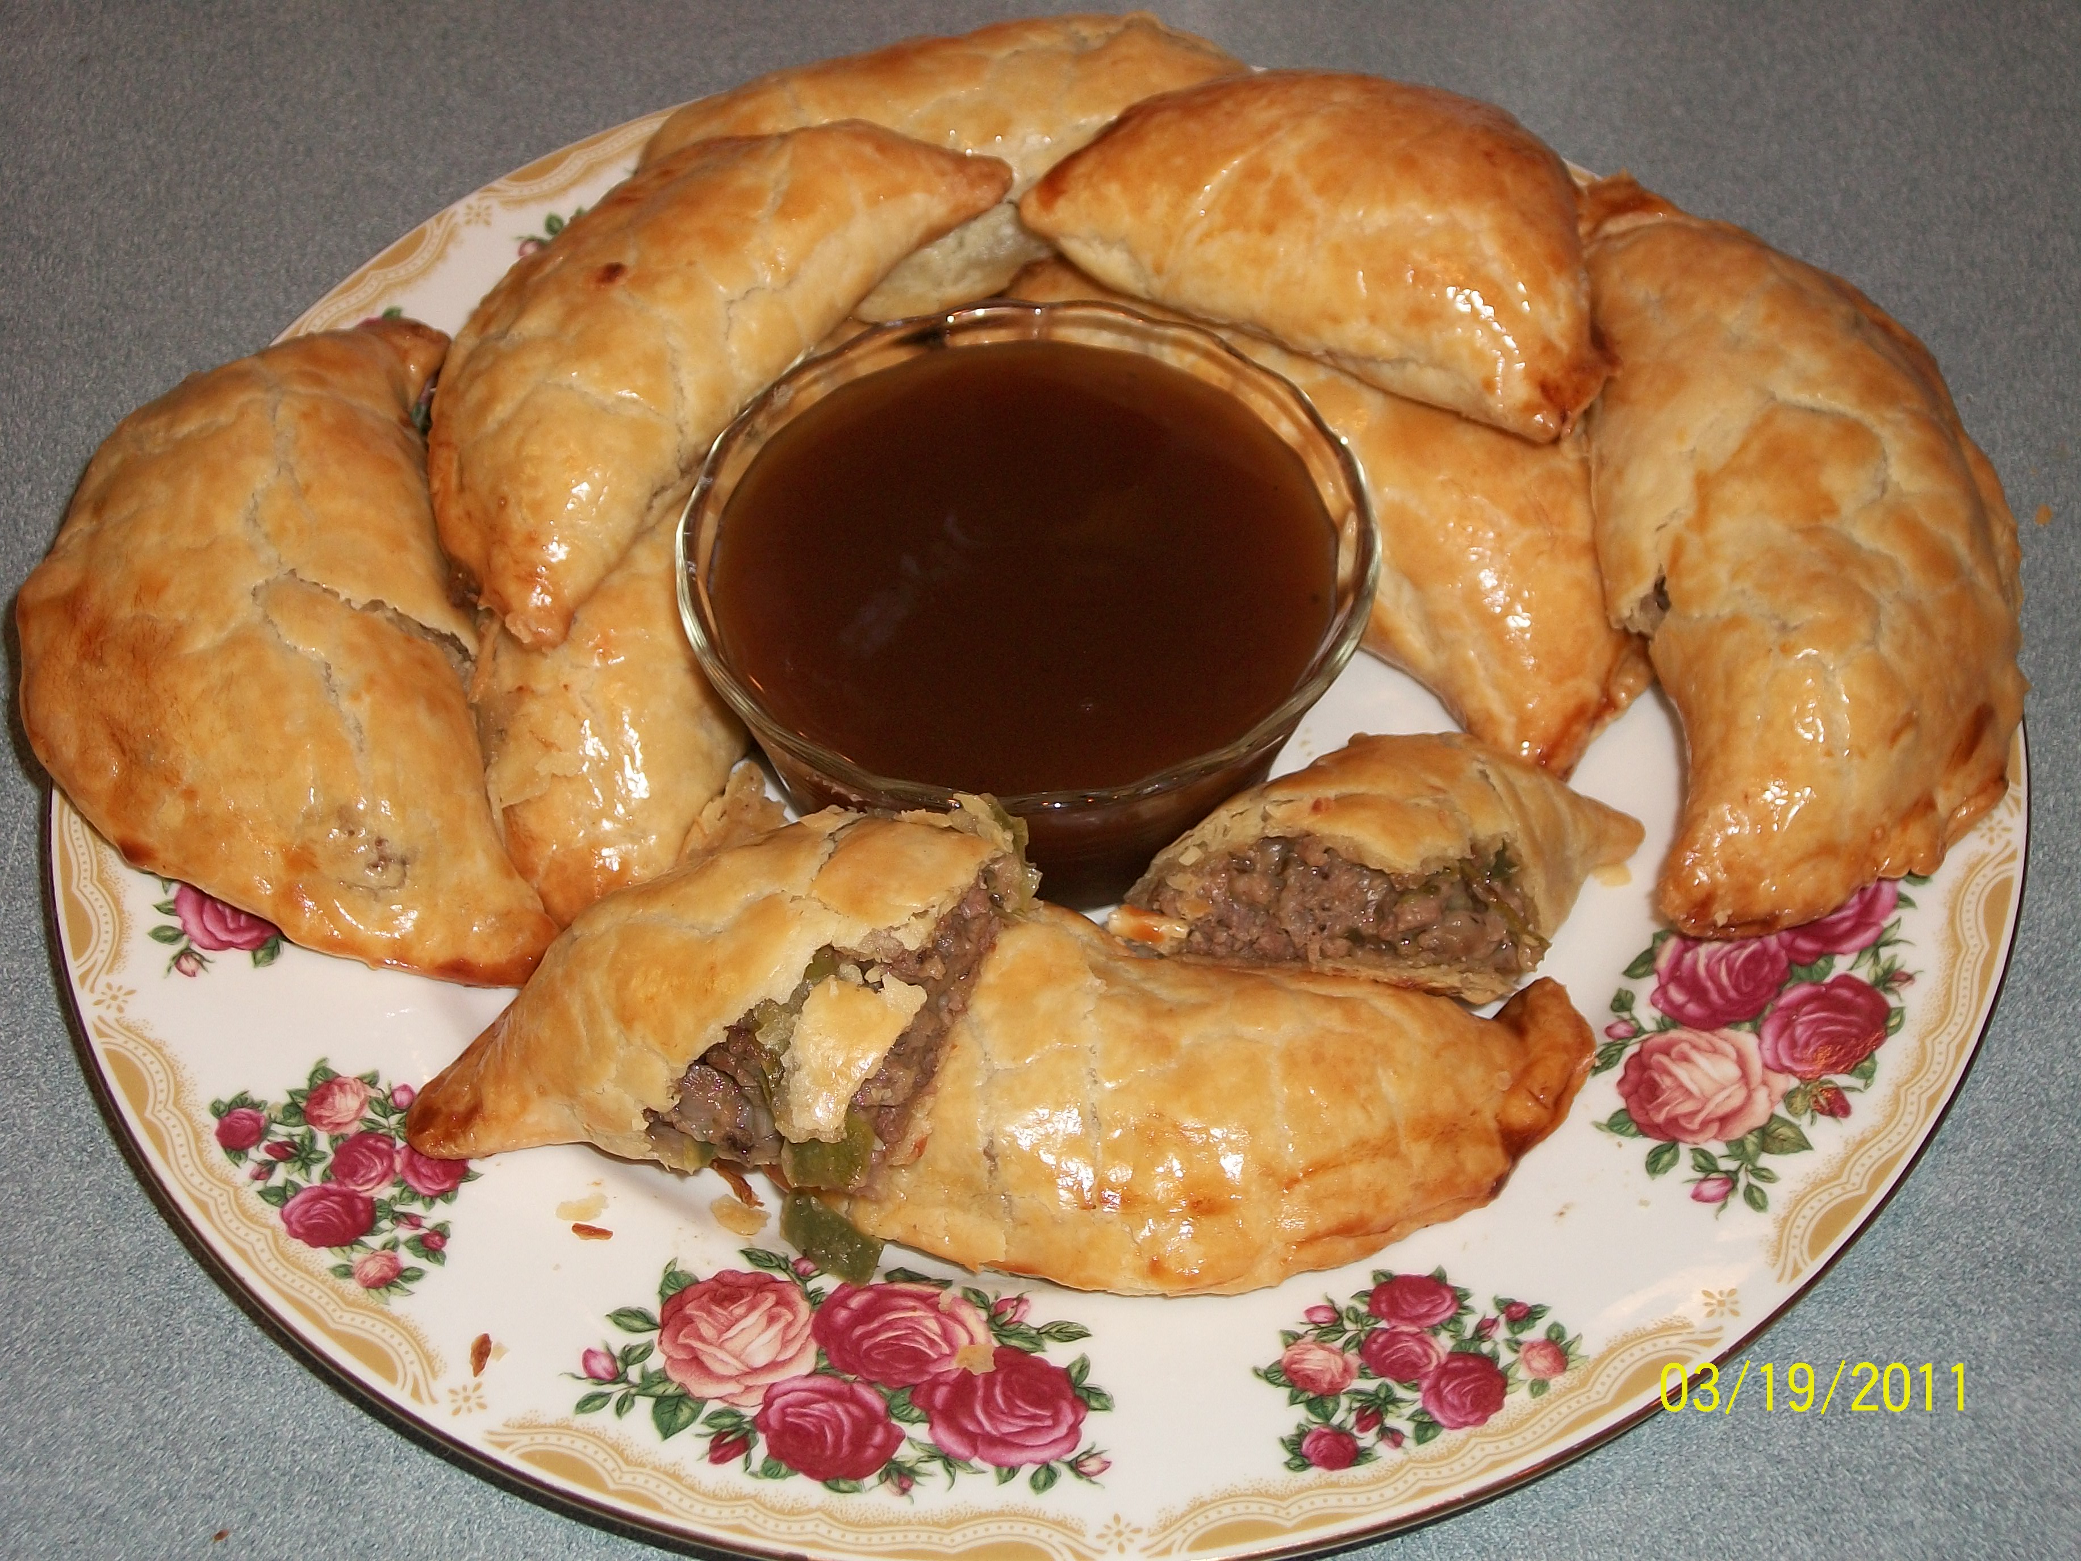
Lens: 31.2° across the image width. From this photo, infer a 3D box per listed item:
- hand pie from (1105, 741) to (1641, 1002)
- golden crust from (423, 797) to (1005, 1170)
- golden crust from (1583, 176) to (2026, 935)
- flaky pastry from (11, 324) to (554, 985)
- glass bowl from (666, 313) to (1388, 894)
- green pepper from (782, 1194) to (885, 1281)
[{"bbox_3d":[0.043,0.006,0.497,0.072,0.035,0.037,4,52,6],"label":"hand pie"},{"bbox_3d":[-0.039,0.022,0.487,0.088,0.039,0.038,-19,53,-12],"label":"golden crust"},{"bbox_3d":[0.109,-0.045,0.522,0.059,0.040,0.126,-5,51,6],"label":"golden crust"},{"bbox_3d":[-0.111,-0.026,0.516,0.064,0.040,0.117,-7,51,-12],"label":"flaky pastry"},{"bbox_3d":[-0.001,-0.018,0.514,0.093,0.044,0.093,-2,52,2],"label":"glass bowl"},{"bbox_3d":[-0.028,0.058,0.478,0.015,0.007,0.007,25,57,21],"label":"green pepper"}]

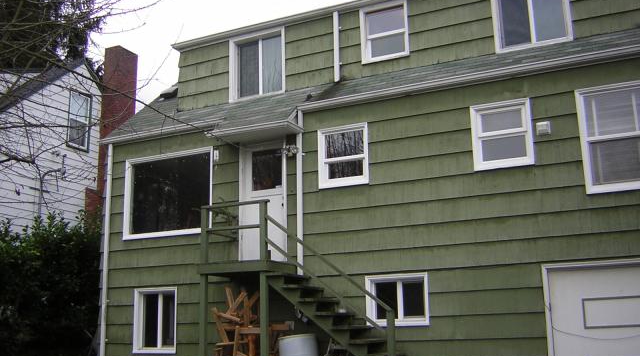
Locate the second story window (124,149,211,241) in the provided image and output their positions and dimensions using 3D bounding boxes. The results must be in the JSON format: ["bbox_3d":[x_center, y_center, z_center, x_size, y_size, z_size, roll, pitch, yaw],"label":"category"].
[{"bbox_3d":[-2.850,0.310,12.417,1.969,1.543,0.110,-7,-14,23],"label":"second story window"}]

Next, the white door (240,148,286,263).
[{"bbox_3d":[-0.986,0.446,11.570,0.940,2.180,0.110,-7,-14,23],"label":"white door"}]

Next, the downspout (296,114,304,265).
[{"bbox_3d":[-0.337,0.384,11.179,0.085,3.190,0.070,-7,-14,23],"label":"downspout"}]

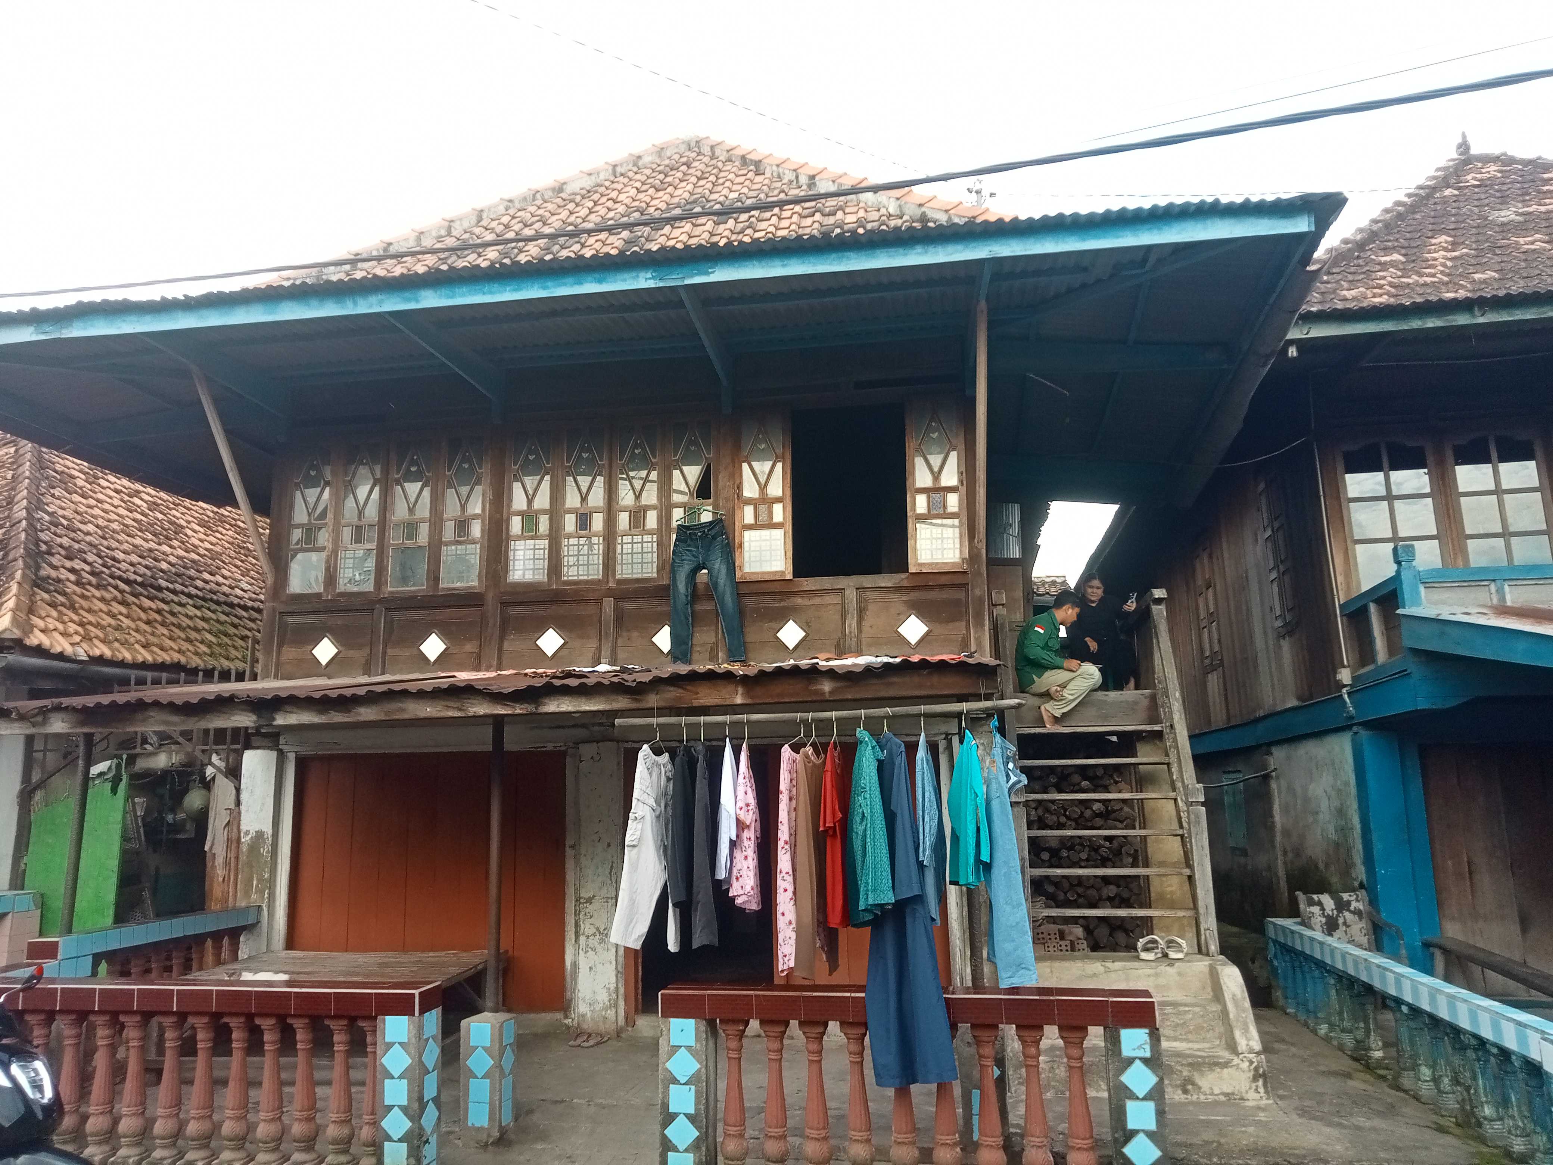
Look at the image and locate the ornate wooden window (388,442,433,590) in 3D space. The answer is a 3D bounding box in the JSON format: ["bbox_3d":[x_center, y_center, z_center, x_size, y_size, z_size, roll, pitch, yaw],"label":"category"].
[{"bbox_3d":[-2.965,-0.541,10.181,0.375,1.240,0.060,-3,-11,10],"label":"ornate wooden window"}]

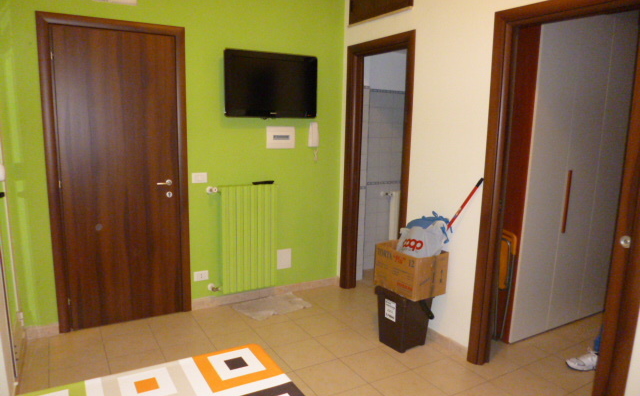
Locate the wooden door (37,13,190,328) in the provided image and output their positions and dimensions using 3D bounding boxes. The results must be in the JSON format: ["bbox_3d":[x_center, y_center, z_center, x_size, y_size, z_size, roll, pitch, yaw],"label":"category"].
[{"bbox_3d":[-1.454,-0.147,3.280,0.935,2.215,0.080,-4,10,-31],"label":"wooden door"}]

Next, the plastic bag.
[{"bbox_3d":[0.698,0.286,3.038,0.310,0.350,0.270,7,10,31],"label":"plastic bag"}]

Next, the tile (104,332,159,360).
[{"bbox_3d":[-1.291,1.021,3.053,0.328,0.010,0.328,-4,10,-31],"label":"tile"}]

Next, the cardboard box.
[{"bbox_3d":[0.632,0.497,3.103,0.298,0.294,0.388,-5,11,-34],"label":"cardboard box"}]

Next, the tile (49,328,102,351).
[{"bbox_3d":[-1.736,0.994,3.140,0.331,0.010,0.328,-4,10,-31],"label":"tile"}]

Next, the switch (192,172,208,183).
[{"bbox_3d":[-0.954,-0.158,3.534,0.120,0.080,0.010,-4,10,-31],"label":"switch"}]

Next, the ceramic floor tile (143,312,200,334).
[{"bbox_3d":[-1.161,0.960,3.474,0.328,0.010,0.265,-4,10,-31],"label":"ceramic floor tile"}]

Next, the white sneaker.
[{"bbox_3d":[1.780,1.055,2.914,0.290,0.110,0.105,0,9,-7],"label":"white sneaker"}]

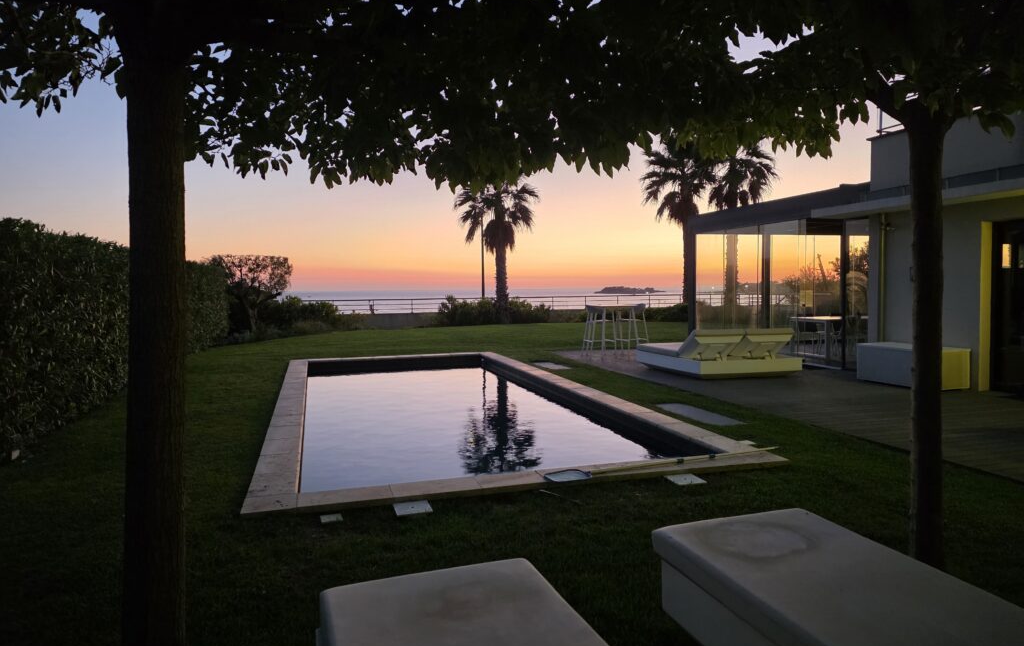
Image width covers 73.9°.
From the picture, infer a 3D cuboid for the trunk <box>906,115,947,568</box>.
[{"bbox_3d":[1.899,0.115,3.117,0.160,2.105,0.160,-2,3,-16],"label":"trunk"}]

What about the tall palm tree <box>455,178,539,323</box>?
[{"bbox_3d":[-0.622,-2.837,26.095,3.250,5.735,3.250,0,3,0],"label":"tall palm tree"}]

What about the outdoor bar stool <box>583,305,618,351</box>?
[{"bbox_3d":[1.736,0.141,13.506,0.540,1.012,0.520,-1,3,-16],"label":"outdoor bar stool"}]

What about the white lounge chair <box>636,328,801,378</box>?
[{"bbox_3d":[3.196,0.411,10.771,1.668,0.724,2.062,-1,3,-15],"label":"white lounge chair"}]

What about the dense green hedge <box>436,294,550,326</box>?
[{"bbox_3d":[-0.796,-0.517,26.136,4.300,1.120,1.500,-2,3,-25],"label":"dense green hedge"}]

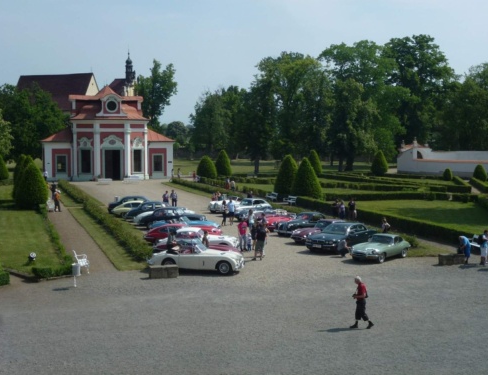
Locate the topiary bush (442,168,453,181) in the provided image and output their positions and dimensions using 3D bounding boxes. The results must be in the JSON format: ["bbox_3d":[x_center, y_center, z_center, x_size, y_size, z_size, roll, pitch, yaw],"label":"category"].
[{"bbox_3d":[29.423,-1.837,118.809,1.280,1.750,1.280,0,3,0],"label":"topiary bush"}]

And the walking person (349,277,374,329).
[{"bbox_3d":[3.794,3.693,26.401,0.760,1.690,0.500,0,3,3],"label":"walking person"}]

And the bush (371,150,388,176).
[{"bbox_3d":[22.493,-4.053,135.939,2.800,4.140,2.800,0,3,0],"label":"bush"}]

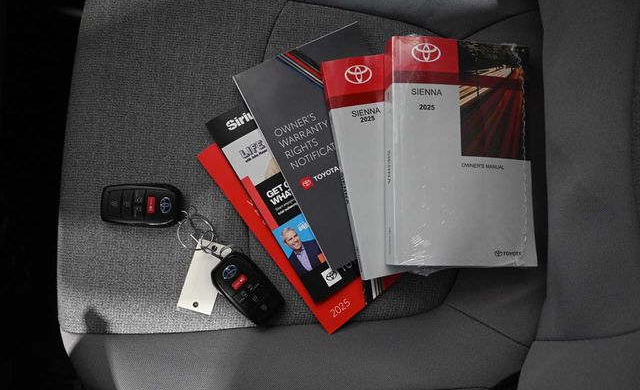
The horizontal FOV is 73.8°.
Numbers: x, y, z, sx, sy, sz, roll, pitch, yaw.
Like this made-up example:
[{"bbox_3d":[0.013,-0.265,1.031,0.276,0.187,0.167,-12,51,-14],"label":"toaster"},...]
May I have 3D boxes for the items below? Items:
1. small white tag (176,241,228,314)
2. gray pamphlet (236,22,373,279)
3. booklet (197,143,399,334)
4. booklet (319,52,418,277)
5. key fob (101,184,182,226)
[{"bbox_3d":[-0.110,0.079,0.410,0.033,0.002,0.069,17,85,-2],"label":"small white tag"},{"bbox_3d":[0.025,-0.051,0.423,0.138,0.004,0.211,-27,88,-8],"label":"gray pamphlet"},{"bbox_3d":[0.003,0.008,0.421,0.140,0.004,0.213,-37,93,-9],"label":"booklet"},{"bbox_3d":[0.089,-0.035,0.422,0.138,0.012,0.212,-10,86,-8],"label":"booklet"},{"bbox_3d":[-0.171,0.010,0.409,0.075,0.015,0.039,0,85,-3],"label":"key fob"}]

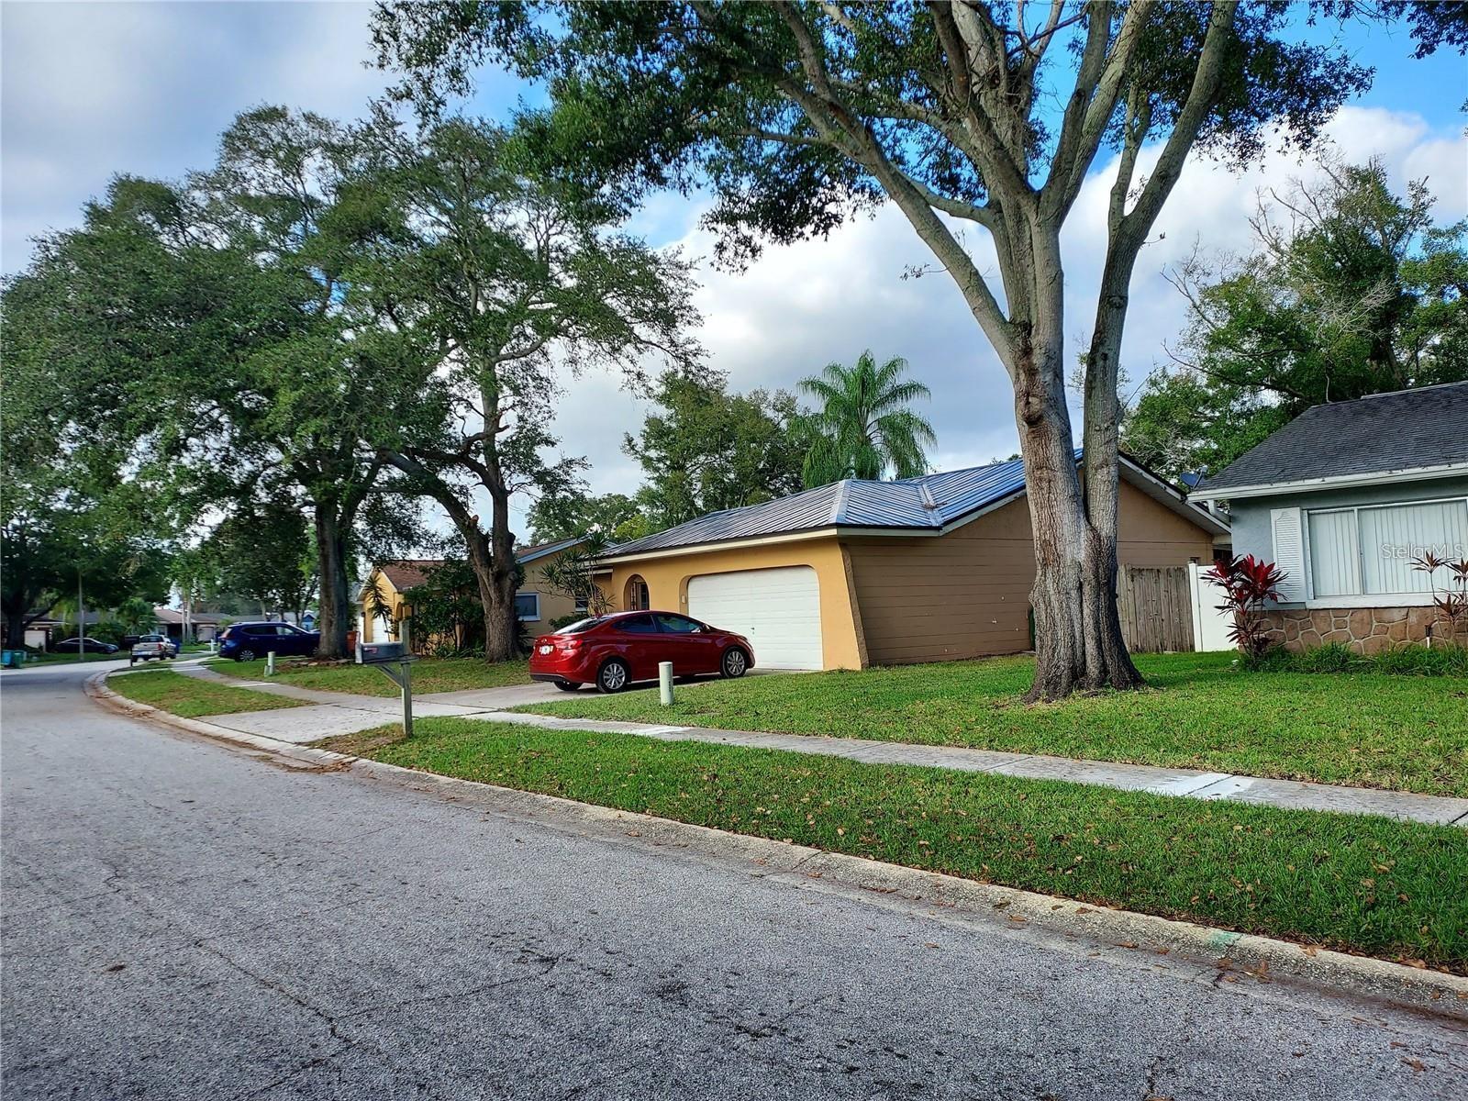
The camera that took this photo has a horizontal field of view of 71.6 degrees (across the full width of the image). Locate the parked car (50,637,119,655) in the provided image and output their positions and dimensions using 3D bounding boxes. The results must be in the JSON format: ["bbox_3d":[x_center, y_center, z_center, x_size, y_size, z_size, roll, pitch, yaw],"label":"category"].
[{"bbox_3d":[-56.023,8.260,88.000,4.750,1.450,1.820,0,-4,-26],"label":"parked car"}]

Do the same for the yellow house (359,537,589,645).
[{"bbox_3d":[-10.086,2.172,47.942,13.000,4.900,14.000,0,-4,-31],"label":"yellow house"}]

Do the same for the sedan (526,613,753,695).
[{"bbox_3d":[-1.614,1.856,19.424,4.540,1.435,1.780,-1,-3,-38],"label":"sedan"}]

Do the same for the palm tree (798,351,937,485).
[{"bbox_3d":[5.868,-2.328,43.836,5.900,12.100,5.900,-2,-4,0],"label":"palm tree"}]

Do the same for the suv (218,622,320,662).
[{"bbox_3d":[-19.523,3.895,43.522,4.680,1.720,1.850,-2,-3,-35],"label":"suv"}]

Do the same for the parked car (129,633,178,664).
[{"bbox_3d":[-37.283,6.236,65.323,1.800,1.700,5.100,-1,-4,-21],"label":"parked car"}]

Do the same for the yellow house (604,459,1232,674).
[{"bbox_3d":[2.920,0.526,30.781,14.600,5.150,17.600,1,-4,-35],"label":"yellow house"}]

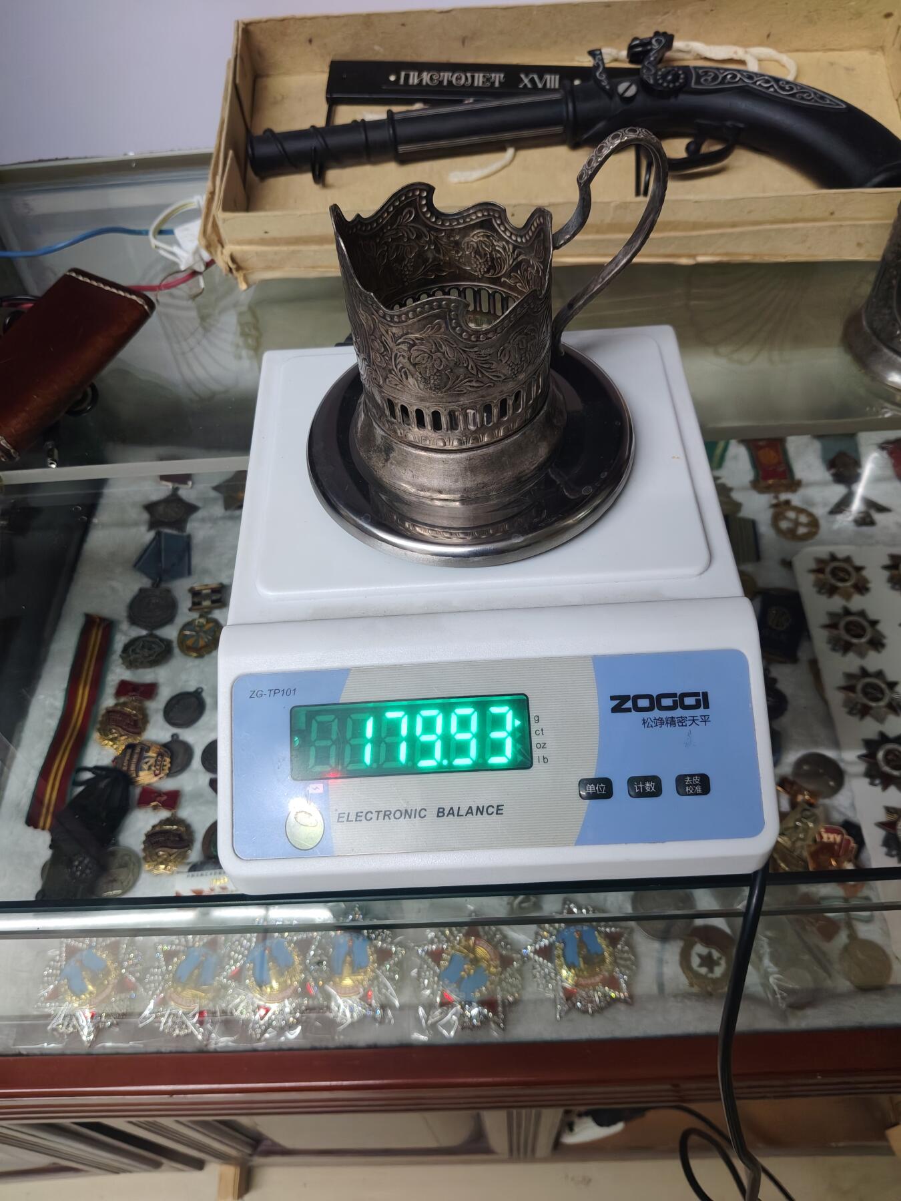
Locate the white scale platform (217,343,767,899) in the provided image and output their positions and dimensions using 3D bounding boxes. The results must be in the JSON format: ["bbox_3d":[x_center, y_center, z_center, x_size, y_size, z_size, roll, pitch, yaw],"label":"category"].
[{"bbox_3d":[0.012,-0.010,0.355,0.192,0.070,0.229,-3,56,2],"label":"white scale platform"}]

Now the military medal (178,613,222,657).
[{"bbox_3d":[-0.195,0.028,0.702,0.035,0.004,0.038,-3,56,2],"label":"military medal"}]

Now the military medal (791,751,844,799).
[{"bbox_3d":[0.234,0.111,0.573,0.032,0.004,0.032,-2,54,2],"label":"military medal"}]

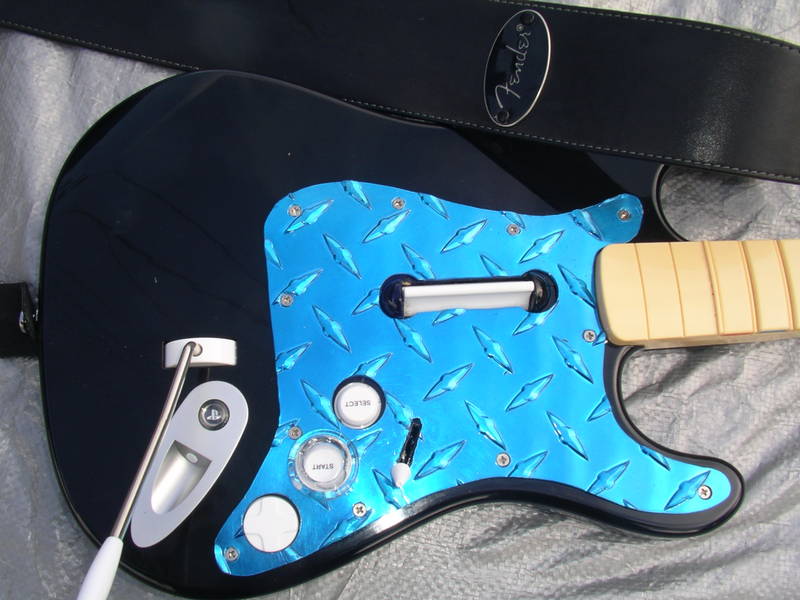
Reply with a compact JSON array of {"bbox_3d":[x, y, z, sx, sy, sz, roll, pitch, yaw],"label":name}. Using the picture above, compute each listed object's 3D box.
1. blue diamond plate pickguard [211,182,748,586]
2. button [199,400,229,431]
[{"bbox_3d":[0.027,0.024,0.397,0.231,0.005,0.179,-5,76,-4],"label":"blue diamond plate pickguard"},{"bbox_3d":[-0.083,0.052,0.383,0.014,0.004,0.014,-5,76,-4],"label":"button"}]

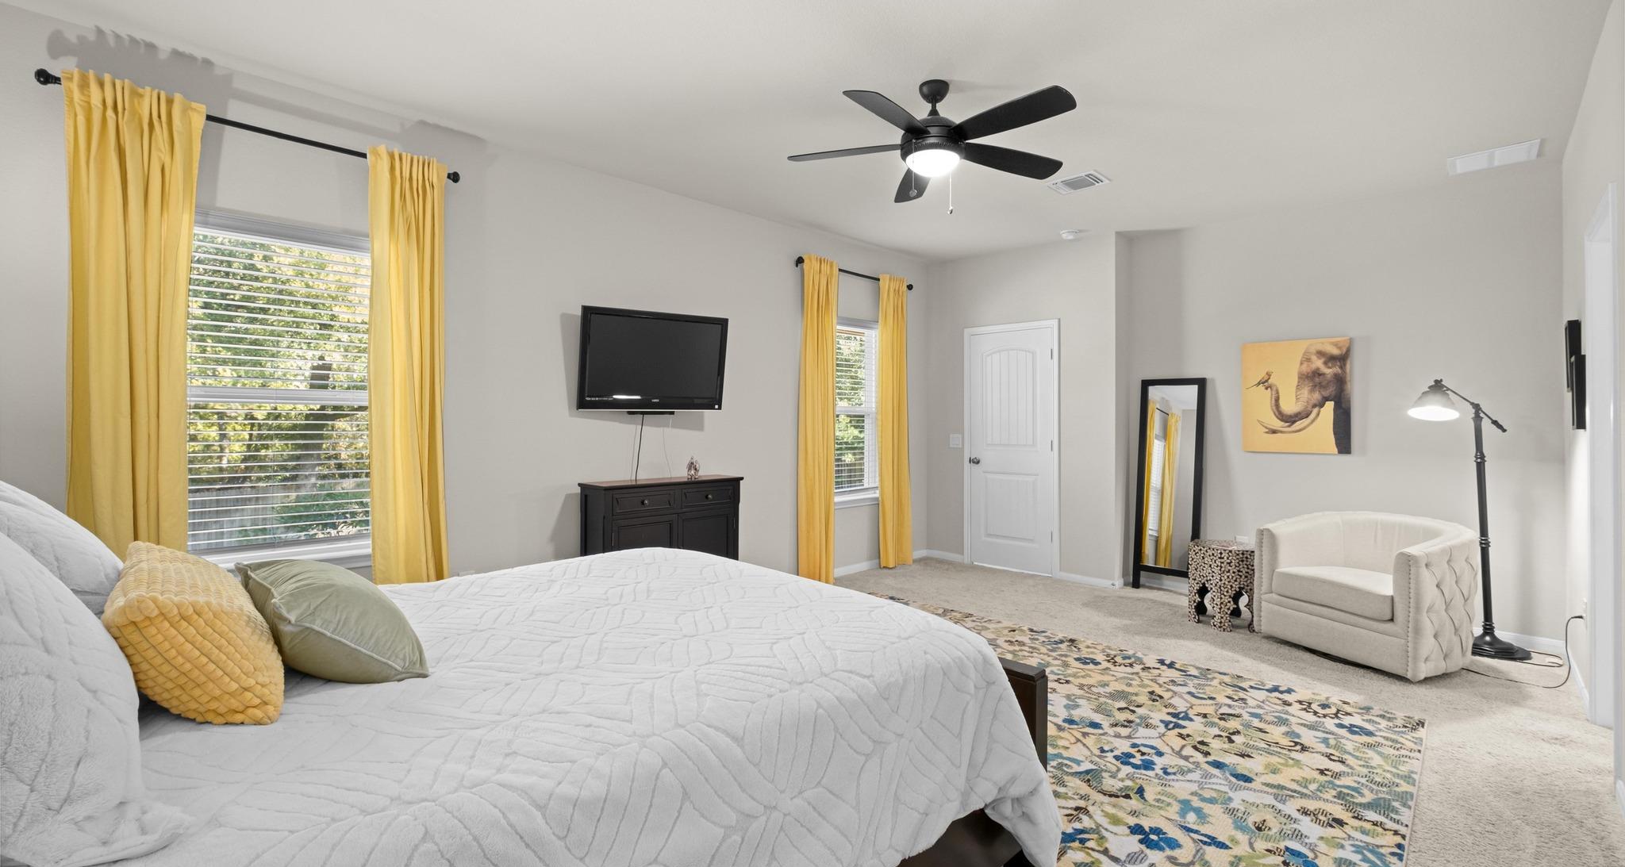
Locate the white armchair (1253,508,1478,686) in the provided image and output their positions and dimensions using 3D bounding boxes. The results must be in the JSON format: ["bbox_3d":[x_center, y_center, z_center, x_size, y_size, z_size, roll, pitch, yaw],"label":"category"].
[{"bbox_3d":[3.112,0.840,3.762,0.700,0.720,0.810,0,0,-17],"label":"white armchair"}]

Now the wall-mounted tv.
[{"bbox_3d":[-0.974,-0.443,4.179,0.980,0.595,0.080,0,8,-40],"label":"wall-mounted tv"}]

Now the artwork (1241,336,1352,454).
[{"bbox_3d":[3.257,-0.247,4.570,0.600,0.750,0.035,0,0,45],"label":"artwork"}]

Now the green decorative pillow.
[{"bbox_3d":[-1.035,0.387,1.439,0.530,0.160,0.300,0,-37,45],"label":"green decorative pillow"}]

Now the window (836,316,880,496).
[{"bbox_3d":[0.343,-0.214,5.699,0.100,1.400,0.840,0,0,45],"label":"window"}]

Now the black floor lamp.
[{"bbox_3d":[3.653,0.446,3.773,0.460,1.510,0.310,0,0,14],"label":"black floor lamp"}]

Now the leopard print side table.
[{"bbox_3d":[2.641,0.951,4.310,0.400,0.490,0.420,0,0,-21],"label":"leopard print side table"}]

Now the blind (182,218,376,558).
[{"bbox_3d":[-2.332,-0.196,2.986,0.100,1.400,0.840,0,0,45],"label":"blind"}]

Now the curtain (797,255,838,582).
[{"bbox_3d":[0.056,-0.087,5.252,0.100,2.520,0.400,0,0,45],"label":"curtain"}]

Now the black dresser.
[{"bbox_3d":[-0.898,0.744,4.140,0.370,0.900,1.020,0,0,45],"label":"black dresser"}]

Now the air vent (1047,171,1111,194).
[{"bbox_3d":[1.650,-1.534,4.187,0.310,0.020,0.240,0,0,45],"label":"air vent"}]

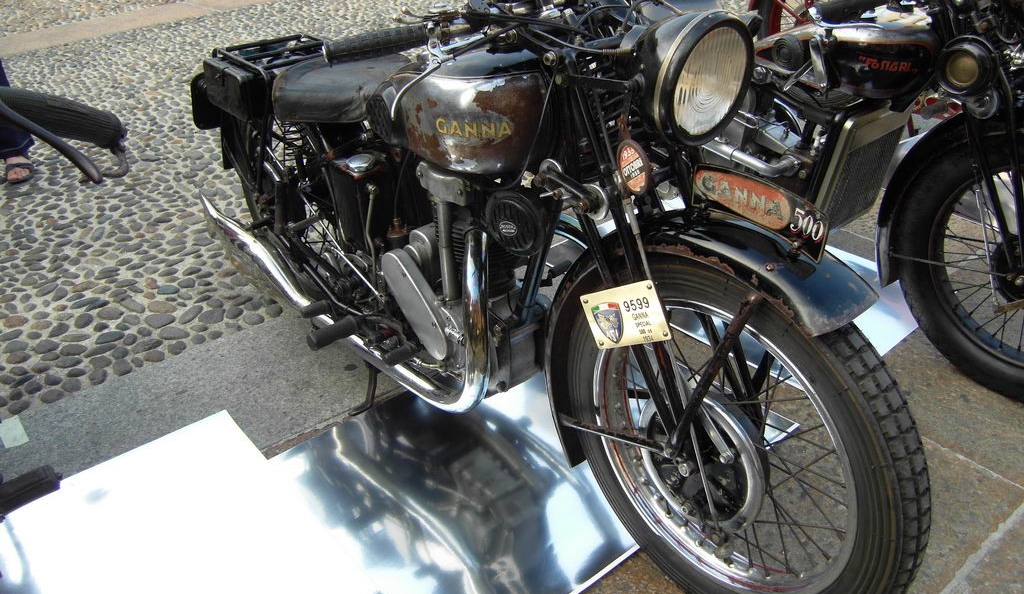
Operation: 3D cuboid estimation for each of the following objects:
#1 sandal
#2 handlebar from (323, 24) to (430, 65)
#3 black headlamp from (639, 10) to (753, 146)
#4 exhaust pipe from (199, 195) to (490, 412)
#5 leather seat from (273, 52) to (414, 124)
[{"bbox_3d":[-1.931,-0.529,3.229,0.100,0.085,0.265,-12,32,-19],"label":"sandal"},{"bbox_3d":[-0.192,-0.364,1.185,0.150,0.037,0.037,-14,32,-10],"label":"handlebar"},{"bbox_3d":[0.233,-0.307,1.133,0.180,0.180,0.145,-22,41,-33],"label":"black headlamp"},{"bbox_3d":[-0.452,-0.135,1.839,0.165,0.440,1.225,-22,37,-33],"label":"exhaust pipe"},{"bbox_3d":[-0.346,-0.455,1.870,0.320,0.130,0.400,-22,37,-33],"label":"leather seat"}]

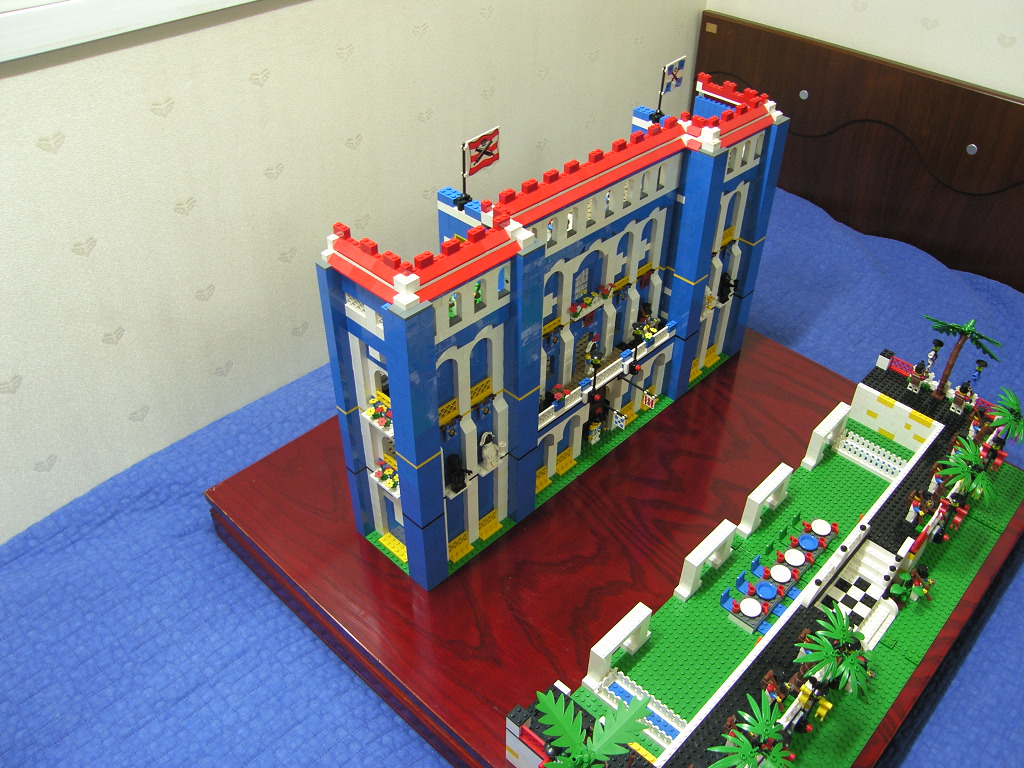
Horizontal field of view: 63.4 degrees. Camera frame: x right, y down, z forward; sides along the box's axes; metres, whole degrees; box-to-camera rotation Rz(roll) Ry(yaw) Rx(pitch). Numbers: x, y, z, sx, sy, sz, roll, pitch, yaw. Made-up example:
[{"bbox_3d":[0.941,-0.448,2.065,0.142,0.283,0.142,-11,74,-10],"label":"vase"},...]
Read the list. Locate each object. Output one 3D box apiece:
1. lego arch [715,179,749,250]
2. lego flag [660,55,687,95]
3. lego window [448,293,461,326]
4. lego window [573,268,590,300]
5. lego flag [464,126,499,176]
[{"bbox_3d":[0.290,-0.225,1.107,0.009,0.092,0.064,31,48,33],"label":"lego arch"},{"bbox_3d":[0.194,-0.369,0.994,0.005,0.034,0.051,27,45,29],"label":"lego flag"},{"bbox_3d":[-0.054,-0.071,0.760,0.008,0.034,0.016,31,48,33],"label":"lego window"},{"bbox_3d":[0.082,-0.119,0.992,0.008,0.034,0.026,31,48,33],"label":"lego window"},{"bbox_3d":[-0.029,-0.228,0.812,0.005,0.035,0.052,27,45,29],"label":"lego flag"}]

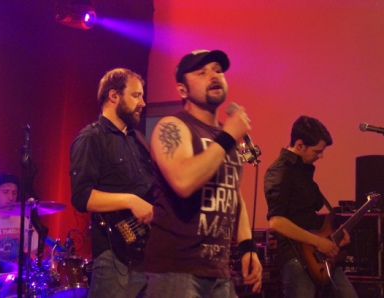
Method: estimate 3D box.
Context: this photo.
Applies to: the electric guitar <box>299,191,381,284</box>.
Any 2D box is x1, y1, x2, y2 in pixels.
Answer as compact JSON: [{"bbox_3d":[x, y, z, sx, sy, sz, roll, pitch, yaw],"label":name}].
[{"bbox_3d":[0.857,0.427,4.611,0.065,0.320,0.970,-32,1,43],"label":"electric guitar"}]

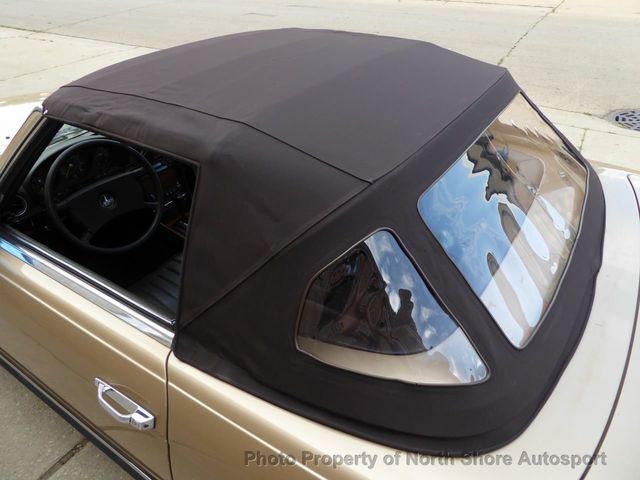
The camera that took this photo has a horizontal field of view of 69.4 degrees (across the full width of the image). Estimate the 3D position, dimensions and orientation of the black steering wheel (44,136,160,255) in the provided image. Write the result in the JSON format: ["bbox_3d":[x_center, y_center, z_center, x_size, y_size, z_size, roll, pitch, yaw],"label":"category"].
[{"bbox_3d":[-0.768,-0.159,1.669,0.090,0.405,0.405,-5,25,40],"label":"black steering wheel"}]

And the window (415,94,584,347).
[{"bbox_3d":[0.535,-0.141,1.185,0.370,0.060,0.930,49,46,0],"label":"window"}]

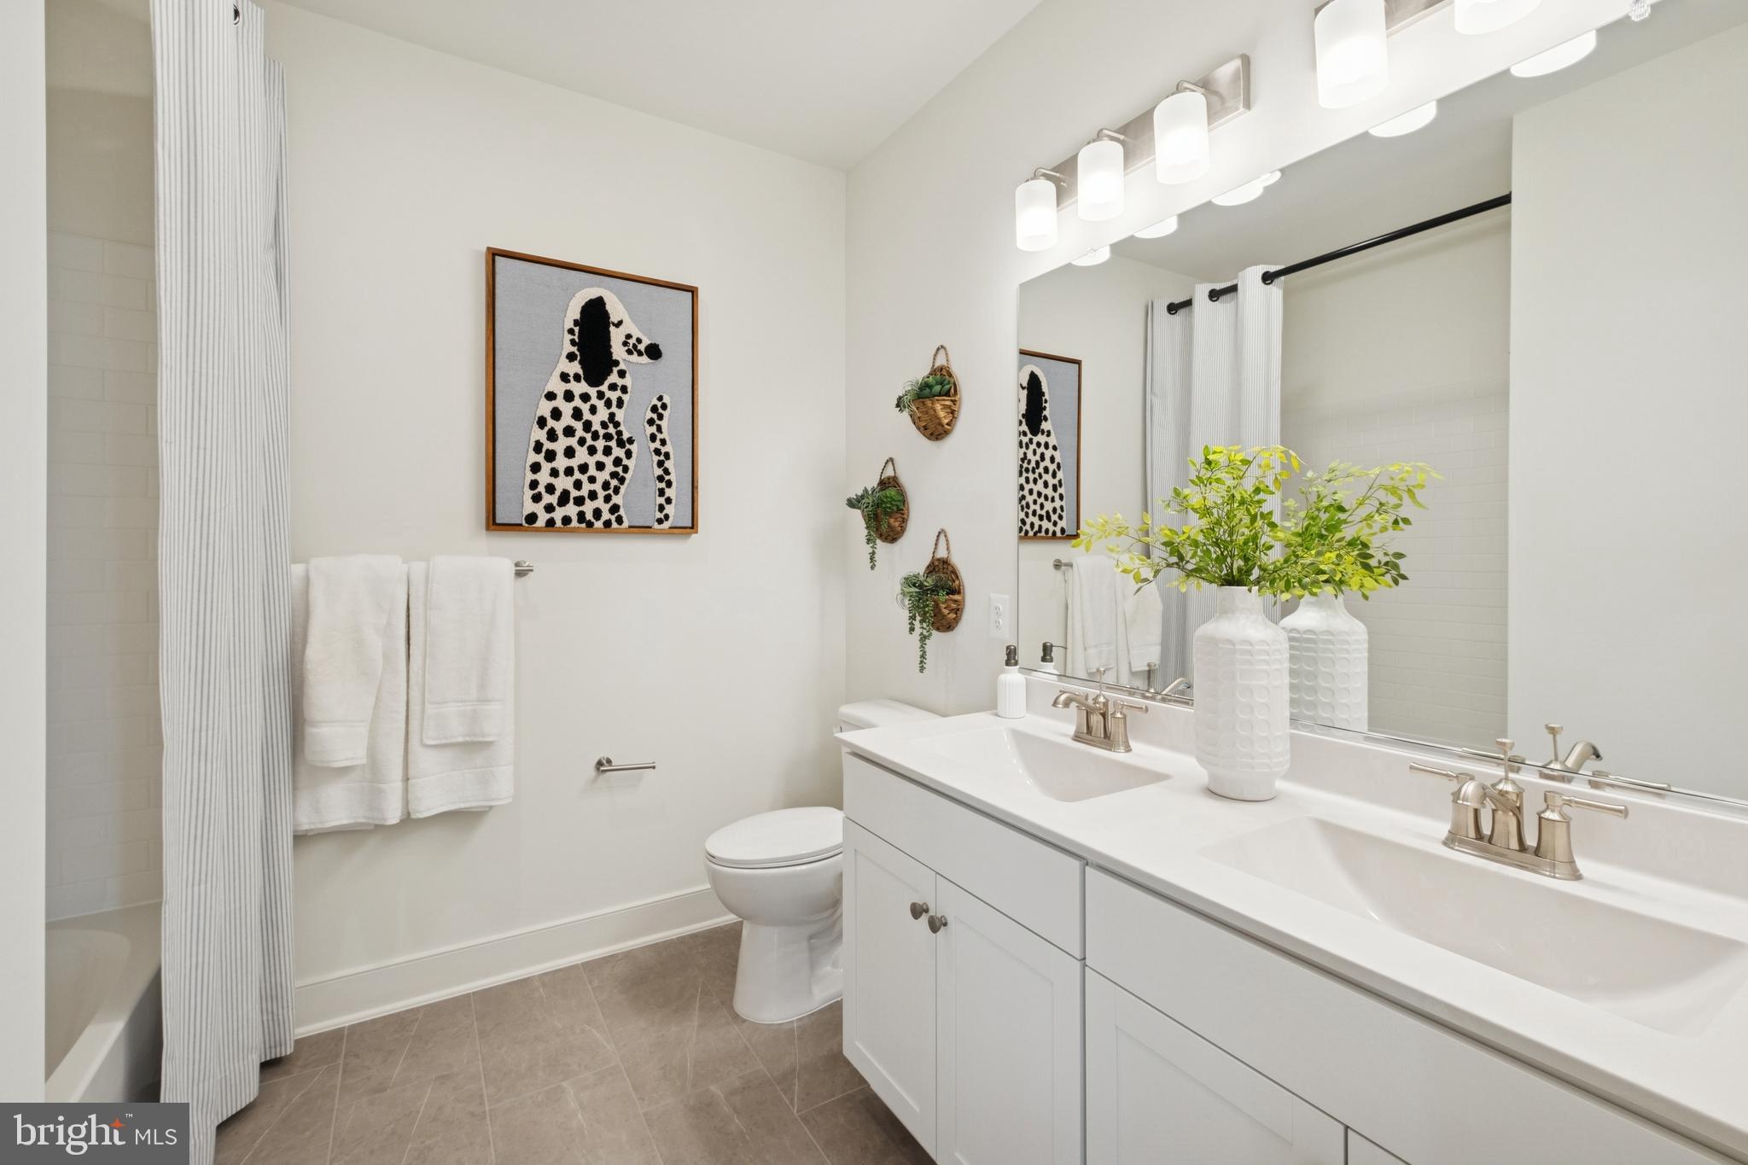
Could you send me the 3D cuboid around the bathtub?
[{"bbox_3d":[-1.612,1.034,0.999,0.765,0.441,1.524,-1,2,-32],"label":"bathtub"}]

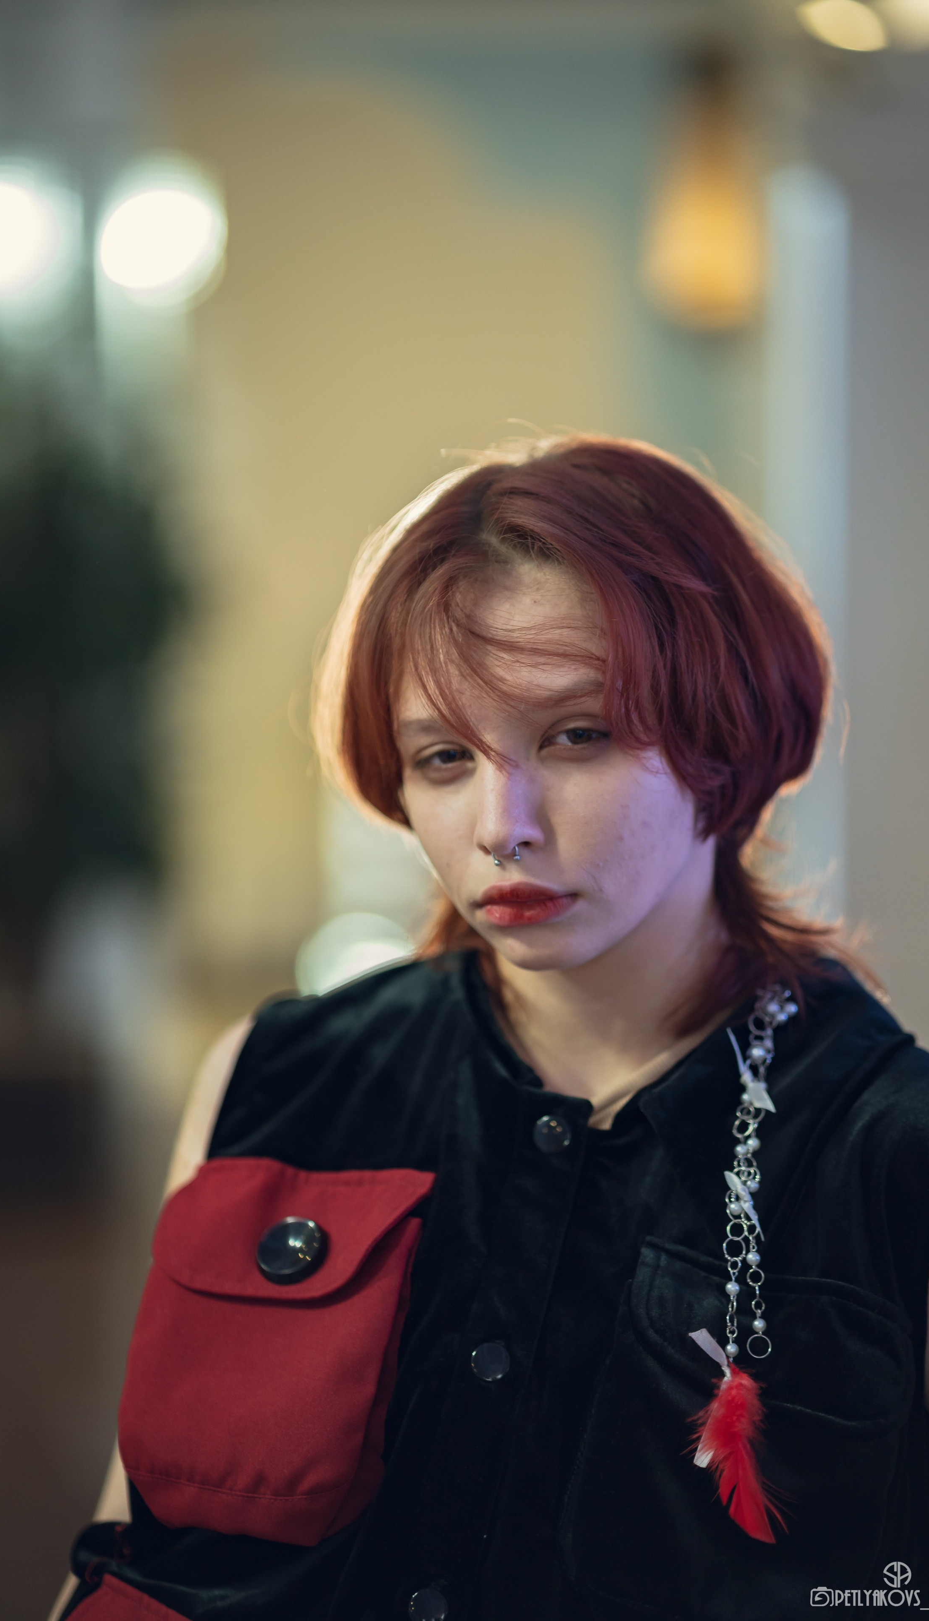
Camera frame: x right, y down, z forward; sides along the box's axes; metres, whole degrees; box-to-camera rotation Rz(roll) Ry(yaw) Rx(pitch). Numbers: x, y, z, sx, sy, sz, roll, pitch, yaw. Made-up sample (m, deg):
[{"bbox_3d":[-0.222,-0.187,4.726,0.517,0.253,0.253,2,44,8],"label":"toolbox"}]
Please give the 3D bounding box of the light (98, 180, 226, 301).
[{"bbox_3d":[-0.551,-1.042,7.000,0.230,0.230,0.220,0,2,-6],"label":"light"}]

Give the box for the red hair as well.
[{"bbox_3d":[0.056,-0.034,1.800,0.235,0.275,0.240,-3,7,21],"label":"red hair"}]

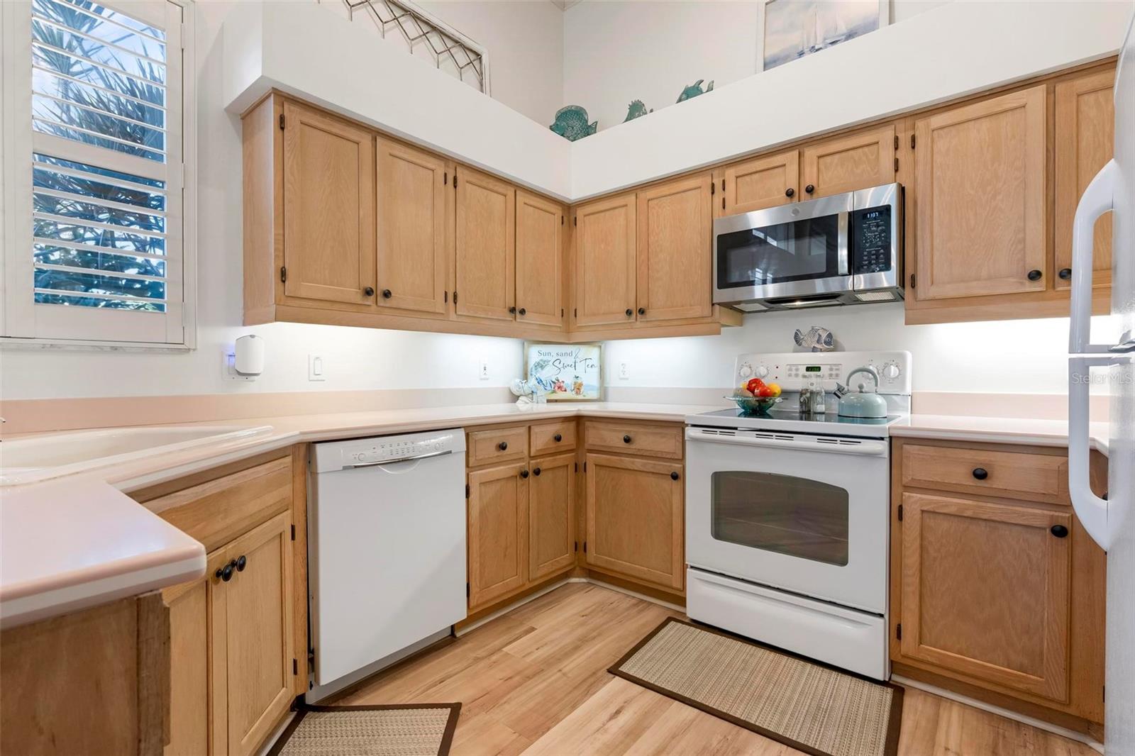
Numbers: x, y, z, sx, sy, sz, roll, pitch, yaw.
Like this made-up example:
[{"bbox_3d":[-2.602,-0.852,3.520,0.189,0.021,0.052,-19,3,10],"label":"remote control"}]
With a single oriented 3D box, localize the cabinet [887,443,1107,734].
[{"bbox_3d":[1.570,0.636,1.873,0.550,0.855,0.620,0,1,40],"label":"cabinet"}]

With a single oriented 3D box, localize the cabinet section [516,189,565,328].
[{"bbox_3d":[-0.276,-0.665,2.994,0.319,0.710,0.390,0,1,39],"label":"cabinet section"}]

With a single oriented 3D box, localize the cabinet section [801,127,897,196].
[{"bbox_3d":[1.286,-0.905,2.256,0.338,0.223,0.319,0,1,39],"label":"cabinet section"}]

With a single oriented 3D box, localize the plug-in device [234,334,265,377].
[{"bbox_3d":[-1.267,-0.090,2.002,0.085,0.157,0.106,0,1,40],"label":"plug-in device"}]

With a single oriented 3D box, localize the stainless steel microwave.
[{"bbox_3d":[1.125,-0.565,2.367,0.754,0.417,0.410,0,1,40],"label":"stainless steel microwave"}]

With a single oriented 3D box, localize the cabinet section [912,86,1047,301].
[{"bbox_3d":[1.616,-0.660,1.988,0.372,0.710,0.319,0,1,39],"label":"cabinet section"}]

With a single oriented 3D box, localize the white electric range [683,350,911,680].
[{"bbox_3d":[1.029,0.480,2.248,0.763,1.211,0.710,0,1,40],"label":"white electric range"}]

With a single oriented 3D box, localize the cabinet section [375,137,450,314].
[{"bbox_3d":[-0.808,-0.659,2.347,0.319,0.710,0.350,0,1,39],"label":"cabinet section"}]

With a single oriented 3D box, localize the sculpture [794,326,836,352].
[{"bbox_3d":[1.222,-0.191,2.498,0.187,0.128,0.060,0,1,40],"label":"sculpture"}]

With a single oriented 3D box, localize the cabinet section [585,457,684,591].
[{"bbox_3d":[0.497,0.665,2.645,0.539,0.557,0.600,0,1,39],"label":"cabinet section"}]

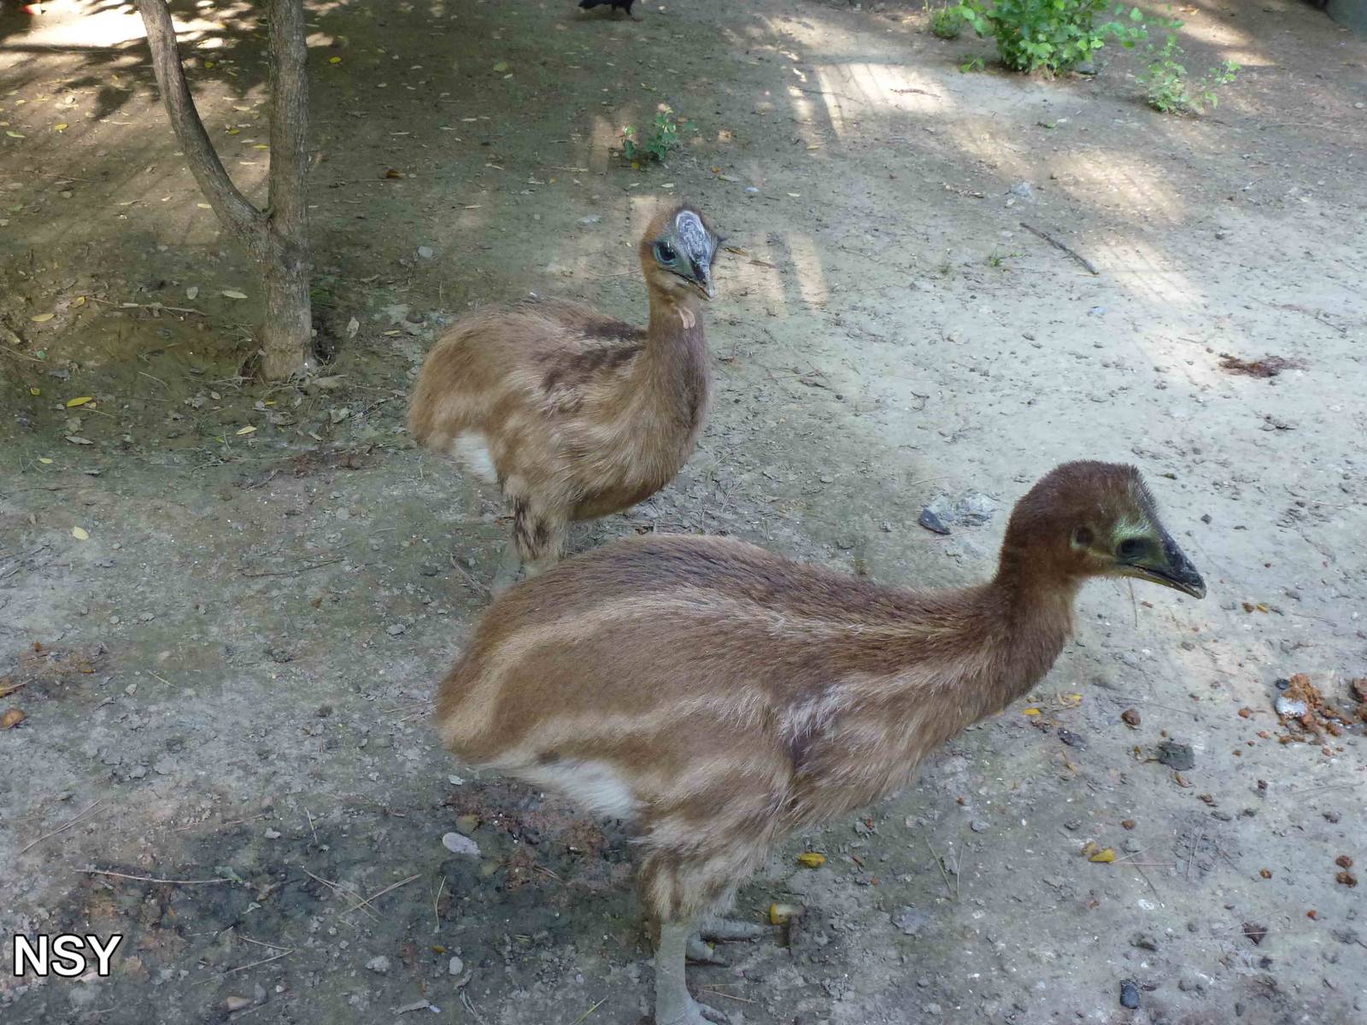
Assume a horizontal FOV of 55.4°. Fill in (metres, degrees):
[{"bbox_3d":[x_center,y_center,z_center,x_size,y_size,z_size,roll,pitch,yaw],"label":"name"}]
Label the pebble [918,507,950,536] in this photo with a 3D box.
[{"bbox_3d":[0.432,0.016,2.250,0.054,0.023,0.034,22,37,32],"label":"pebble"}]

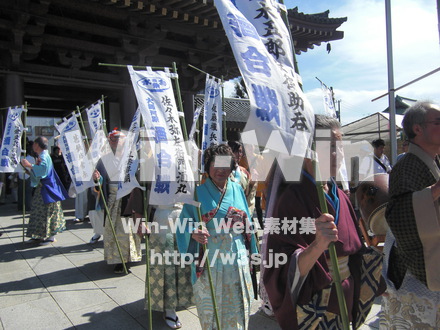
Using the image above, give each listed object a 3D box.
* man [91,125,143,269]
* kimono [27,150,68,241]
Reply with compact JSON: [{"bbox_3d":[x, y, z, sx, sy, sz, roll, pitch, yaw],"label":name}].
[{"bbox_3d":[-1.204,0.405,4.180,0.540,1.640,0.460,0,3,-9],"label":"man"},{"bbox_3d":[-2.731,0.472,5.563,0.600,1.360,0.550,0,3,-6],"label":"kimono"}]

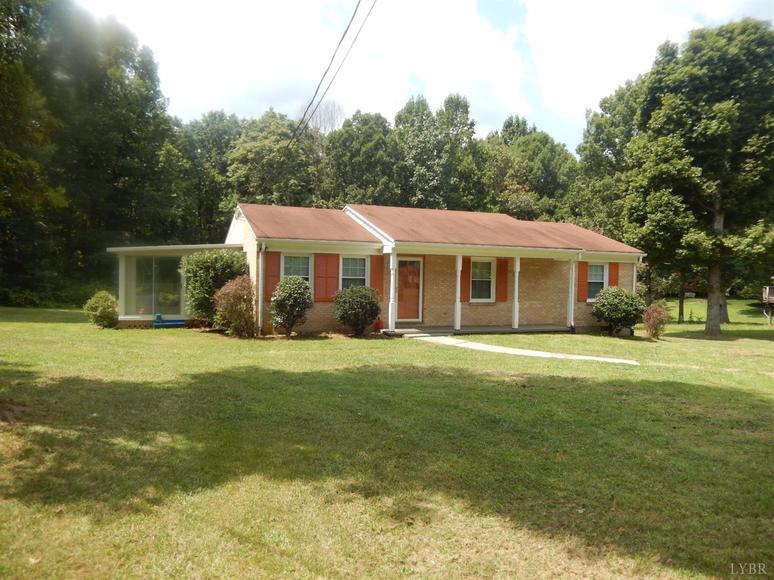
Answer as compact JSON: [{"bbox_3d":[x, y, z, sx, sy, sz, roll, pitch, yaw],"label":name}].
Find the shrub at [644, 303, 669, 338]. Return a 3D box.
[{"bbox_3d":[9.742,1.103,20.200,0.992,1.275,1.000,0,3,-22],"label":"shrub"}]

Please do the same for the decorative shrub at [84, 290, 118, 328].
[{"bbox_3d":[-8.716,0.593,17.000,1.073,1.133,1.100,0,3,-22],"label":"decorative shrub"}]

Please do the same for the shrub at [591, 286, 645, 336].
[{"bbox_3d":[8.058,0.748,19.450,1.842,1.706,1.750,0,3,-22],"label":"shrub"}]

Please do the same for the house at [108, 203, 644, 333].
[{"bbox_3d":[-0.207,-0.951,20.906,18.320,4.370,8.850,0,3,-22],"label":"house"}]

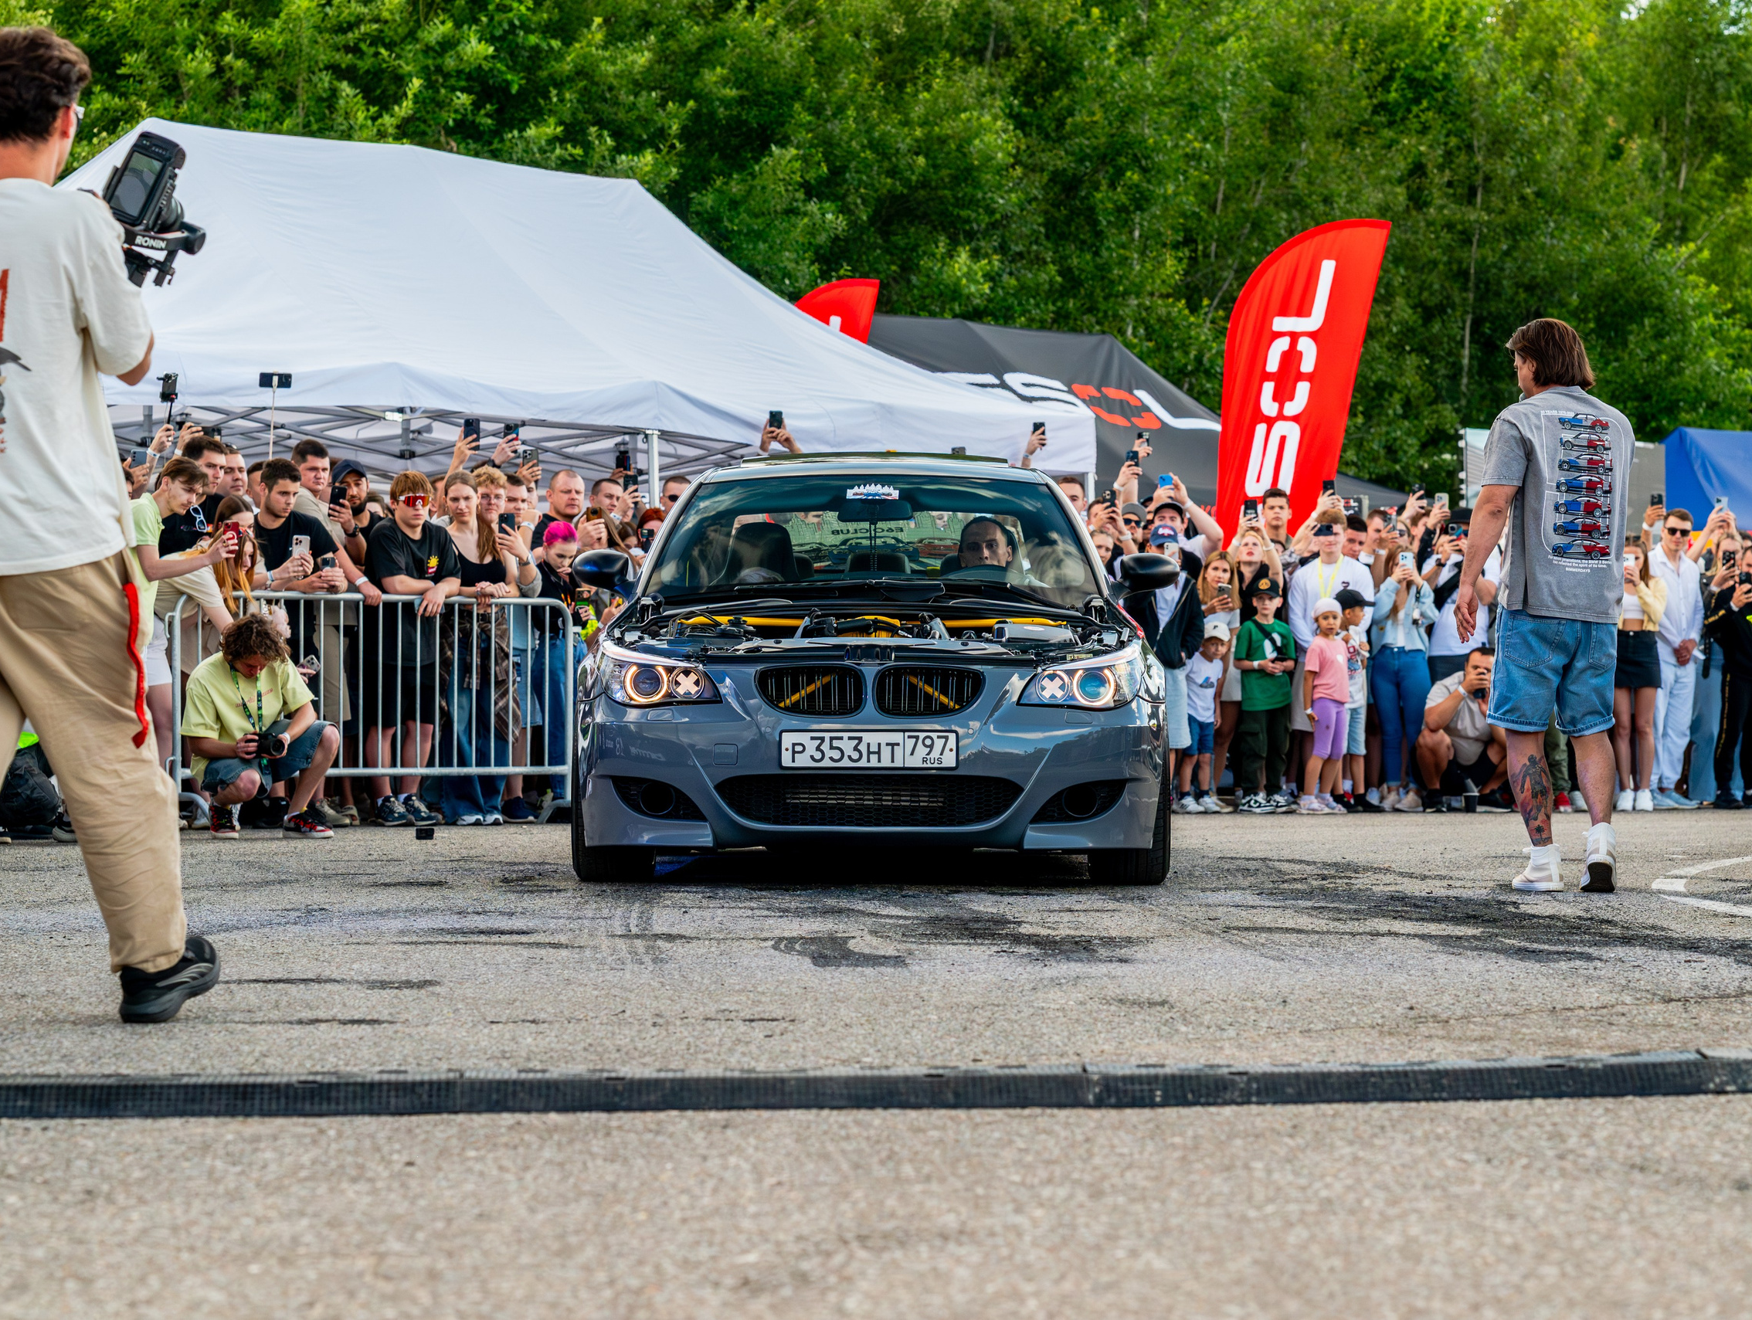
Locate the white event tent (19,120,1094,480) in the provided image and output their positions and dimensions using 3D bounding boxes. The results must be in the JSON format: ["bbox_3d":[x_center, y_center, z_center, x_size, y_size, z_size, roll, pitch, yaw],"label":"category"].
[{"bbox_3d":[-2.780,-1.120,27.800,4.100,3.860,7.800,0,-1,42],"label":"white event tent"}]

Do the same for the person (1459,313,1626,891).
[{"bbox_3d":[2.075,-0.170,14.500,0.540,1.770,0.430,1,-1,-30],"label":"person"}]

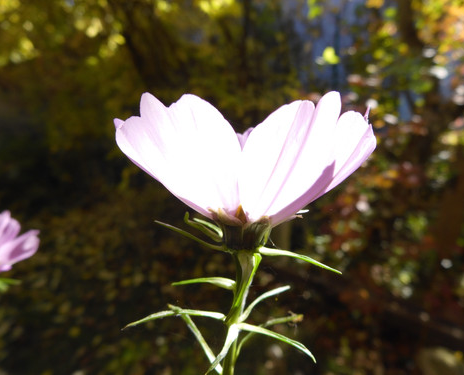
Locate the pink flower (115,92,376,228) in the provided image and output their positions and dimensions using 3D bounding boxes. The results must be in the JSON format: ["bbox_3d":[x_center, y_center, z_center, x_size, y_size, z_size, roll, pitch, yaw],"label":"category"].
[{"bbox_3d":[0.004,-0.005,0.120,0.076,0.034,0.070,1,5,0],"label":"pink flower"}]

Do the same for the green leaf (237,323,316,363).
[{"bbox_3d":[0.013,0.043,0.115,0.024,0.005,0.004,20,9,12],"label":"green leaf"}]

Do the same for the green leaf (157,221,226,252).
[{"bbox_3d":[-0.013,0.015,0.121,0.024,0.004,0.004,18,8,10],"label":"green leaf"}]

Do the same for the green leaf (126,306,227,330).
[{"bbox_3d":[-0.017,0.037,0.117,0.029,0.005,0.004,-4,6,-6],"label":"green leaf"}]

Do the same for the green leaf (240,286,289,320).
[{"bbox_3d":[0.010,0.034,0.124,0.019,0.005,0.004,-25,18,-28],"label":"green leaf"}]

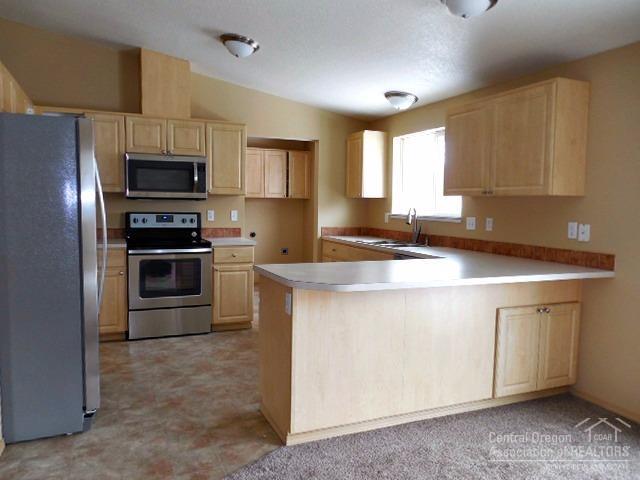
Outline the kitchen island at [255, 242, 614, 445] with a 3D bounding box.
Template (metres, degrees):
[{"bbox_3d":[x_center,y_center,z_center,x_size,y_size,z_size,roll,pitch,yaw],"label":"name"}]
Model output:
[{"bbox_3d":[0.744,0.615,3.131,2.225,0.940,0.970,-1,5,-24],"label":"kitchen island"}]

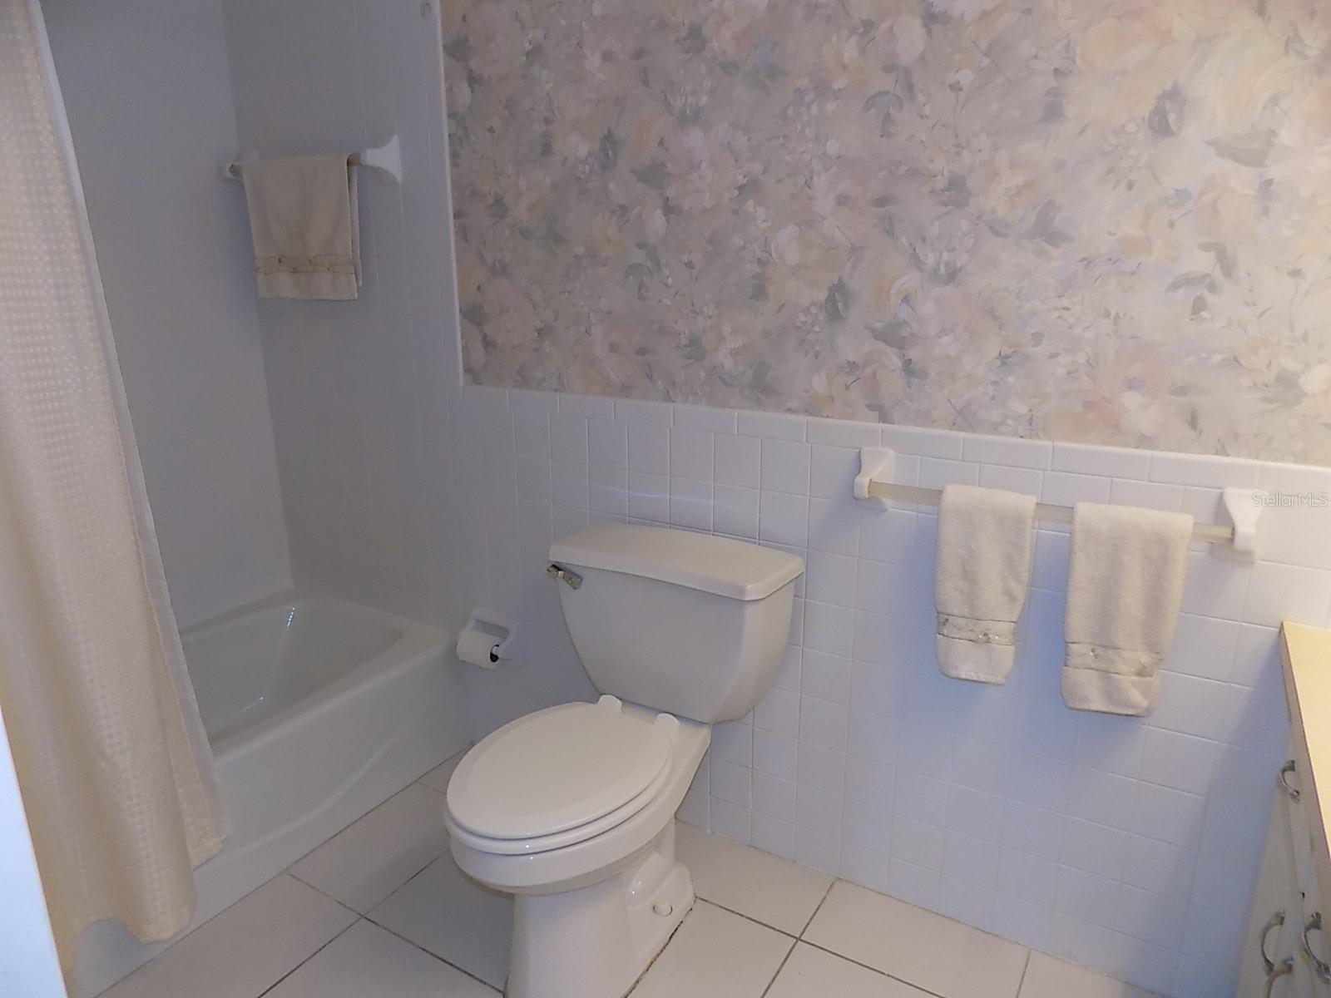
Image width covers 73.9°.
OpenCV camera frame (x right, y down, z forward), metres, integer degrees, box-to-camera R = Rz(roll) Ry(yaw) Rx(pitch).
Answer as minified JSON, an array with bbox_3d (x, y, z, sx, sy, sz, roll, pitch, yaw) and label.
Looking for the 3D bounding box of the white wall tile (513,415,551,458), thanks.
[{"bbox_3d":[-0.319,-0.152,2.140,0.108,0.108,0.010,9,18,29],"label":"white wall tile"}]

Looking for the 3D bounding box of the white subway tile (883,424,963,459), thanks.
[{"bbox_3d":[0.482,-0.106,1.662,0.151,0.049,0.010,9,17,29],"label":"white subway tile"}]

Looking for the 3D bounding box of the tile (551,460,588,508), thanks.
[{"bbox_3d":[-0.229,-0.035,2.108,0.108,0.108,0.009,9,18,30],"label":"tile"}]

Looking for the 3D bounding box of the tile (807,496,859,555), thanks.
[{"bbox_3d":[0.341,0.057,1.794,0.108,0.108,0.008,9,17,29],"label":"tile"}]

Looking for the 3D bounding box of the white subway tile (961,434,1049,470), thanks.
[{"bbox_3d":[0.613,-0.085,1.587,0.151,0.049,0.010,9,17,29],"label":"white subway tile"}]

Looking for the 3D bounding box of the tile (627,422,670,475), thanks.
[{"bbox_3d":[-0.035,-0.108,1.980,0.108,0.108,0.010,9,18,29],"label":"tile"}]

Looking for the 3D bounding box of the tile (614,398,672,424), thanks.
[{"bbox_3d":[-0.048,-0.195,1.953,0.152,0.052,0.010,9,18,30],"label":"tile"}]

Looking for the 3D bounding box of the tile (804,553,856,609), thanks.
[{"bbox_3d":[0.340,0.165,1.812,0.108,0.108,0.009,9,18,30],"label":"tile"}]

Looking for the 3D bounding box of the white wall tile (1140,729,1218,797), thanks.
[{"bbox_3d":[0.900,0.460,1.549,0.108,0.108,0.009,9,18,30],"label":"white wall tile"}]

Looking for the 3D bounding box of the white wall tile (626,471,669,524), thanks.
[{"bbox_3d":[-0.035,-0.002,2.009,0.108,0.108,0.010,9,18,29],"label":"white wall tile"}]

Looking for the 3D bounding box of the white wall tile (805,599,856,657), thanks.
[{"bbox_3d":[0.342,0.270,1.851,0.108,0.108,0.008,9,17,29],"label":"white wall tile"}]

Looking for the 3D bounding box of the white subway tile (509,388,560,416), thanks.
[{"bbox_3d":[-0.310,-0.232,2.105,0.152,0.052,0.010,9,18,30],"label":"white subway tile"}]

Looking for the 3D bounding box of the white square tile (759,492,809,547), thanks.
[{"bbox_3d":[0.247,0.043,1.848,0.108,0.108,0.008,9,17,29],"label":"white square tile"}]

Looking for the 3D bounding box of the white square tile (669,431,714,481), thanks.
[{"bbox_3d":[0.059,-0.093,1.927,0.108,0.108,0.010,9,18,29],"label":"white square tile"}]

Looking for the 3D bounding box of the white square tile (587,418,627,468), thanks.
[{"bbox_3d":[-0.130,-0.122,2.034,0.108,0.108,0.010,9,18,29],"label":"white square tile"}]

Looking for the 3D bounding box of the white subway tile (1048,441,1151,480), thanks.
[{"bbox_3d":[0.743,-0.065,1.517,0.151,0.051,0.010,9,18,29],"label":"white subway tile"}]

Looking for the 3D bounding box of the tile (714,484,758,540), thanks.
[{"bbox_3d":[0.153,0.027,1.903,0.108,0.108,0.010,9,18,29],"label":"tile"}]

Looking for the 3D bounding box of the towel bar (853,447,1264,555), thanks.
[{"bbox_3d":[0.648,0.013,1.541,0.665,0.110,0.083,9,17,29],"label":"towel bar"}]

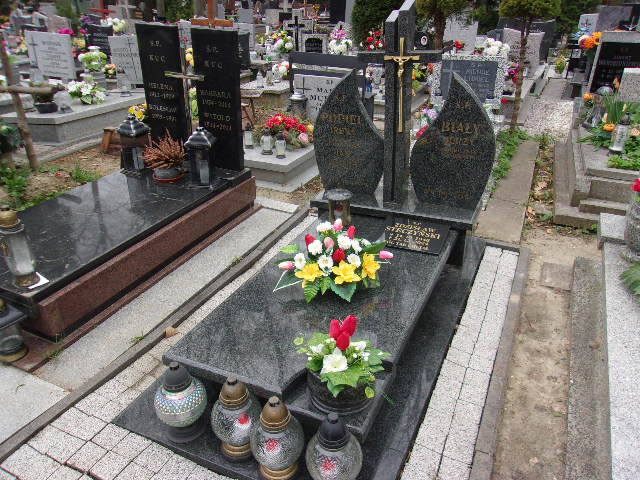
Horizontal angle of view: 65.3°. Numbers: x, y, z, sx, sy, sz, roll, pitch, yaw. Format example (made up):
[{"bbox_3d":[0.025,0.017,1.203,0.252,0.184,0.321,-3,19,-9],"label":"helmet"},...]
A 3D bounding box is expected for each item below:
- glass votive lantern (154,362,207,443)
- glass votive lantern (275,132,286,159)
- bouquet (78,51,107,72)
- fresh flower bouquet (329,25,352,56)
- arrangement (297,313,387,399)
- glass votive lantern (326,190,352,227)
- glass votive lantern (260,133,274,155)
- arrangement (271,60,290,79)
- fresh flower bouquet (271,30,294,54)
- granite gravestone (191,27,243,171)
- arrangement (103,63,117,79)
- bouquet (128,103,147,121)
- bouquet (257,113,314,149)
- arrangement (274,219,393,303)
[{"bbox_3d":[-0.485,0.552,1.743,0.178,0.288,0.178,-2,25,1],"label":"glass votive lantern"},{"bbox_3d":[-0.336,-0.826,4.237,0.100,0.225,0.100,0,24,0],"label":"glass votive lantern"},{"bbox_3d":[-3.253,-2.553,7.139,0.400,0.320,0.360,-12,27,-20],"label":"bouquet"},{"bbox_3d":[0.370,-3.597,9.001,0.450,0.580,0.420,10,27,23],"label":"fresh flower bouquet"},{"bbox_3d":[0.067,0.375,1.661,0.300,0.260,0.260,10,27,23],"label":"arrangement"},{"bbox_3d":[0.111,-0.185,2.824,0.152,0.200,0.152,-2,25,1],"label":"glass votive lantern"},{"bbox_3d":[-0.478,-0.911,4.564,0.108,0.236,0.108,-4,26,-5],"label":"glass votive lantern"},{"bbox_3d":[-0.654,-2.875,8.486,0.330,0.310,0.300,-4,26,-3],"label":"arrangement"},{"bbox_3d":[-0.683,-3.604,9.088,0.460,0.520,0.400,10,27,23],"label":"fresh flower bouquet"},{"bbox_3d":[-0.747,-1.019,3.620,0.360,0.970,0.070,10,24,23],"label":"granite gravestone"},{"bbox_3d":[-3.052,-2.463,7.255,0.200,0.230,0.200,-12,27,-19],"label":"arrangement"},{"bbox_3d":[-1.847,-1.301,5.094,0.230,0.240,0.220,-11,27,-17],"label":"bouquet"},{"bbox_3d":[-0.289,-1.028,4.637,0.510,0.270,0.370,10,27,23],"label":"bouquet"},{"bbox_3d":[0.062,0.080,2.355,0.560,0.290,0.420,3,26,10],"label":"arrangement"}]

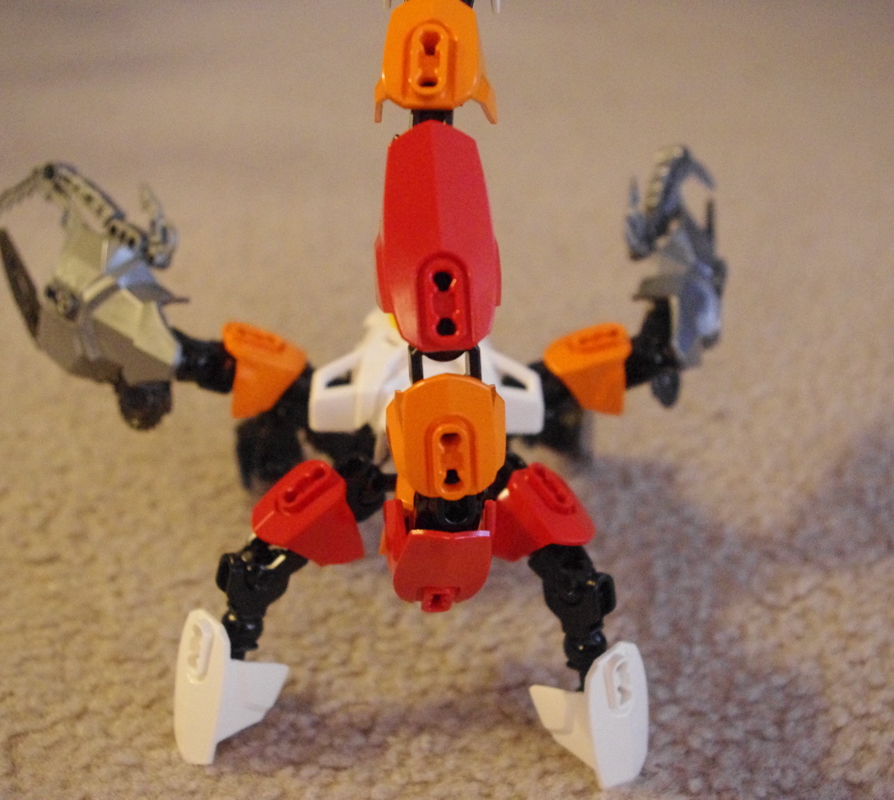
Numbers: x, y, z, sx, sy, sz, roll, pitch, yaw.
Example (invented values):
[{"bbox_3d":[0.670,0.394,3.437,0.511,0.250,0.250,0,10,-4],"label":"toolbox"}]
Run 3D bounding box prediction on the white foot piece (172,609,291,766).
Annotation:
[{"bbox_3d":[-0.054,0.070,0.282,0.022,0.039,0.018,13,12,37],"label":"white foot piece"}]

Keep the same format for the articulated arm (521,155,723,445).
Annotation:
[{"bbox_3d":[0.050,-0.029,0.312,0.052,0.058,0.084,6,35,9],"label":"articulated arm"}]

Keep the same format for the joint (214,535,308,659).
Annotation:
[{"bbox_3d":[-0.045,0.048,0.272,0.018,0.029,0.016,23,16,22],"label":"joint"}]

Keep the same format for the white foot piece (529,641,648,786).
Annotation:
[{"bbox_3d":[0.035,0.076,0.275,0.022,0.039,0.018,-12,11,-30],"label":"white foot piece"}]

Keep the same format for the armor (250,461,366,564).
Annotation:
[{"bbox_3d":[-0.032,0.026,0.267,0.025,0.018,0.022,-39,35,-9],"label":"armor"}]

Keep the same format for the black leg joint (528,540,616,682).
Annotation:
[{"bbox_3d":[0.030,0.050,0.268,0.017,0.031,0.016,-18,16,-23],"label":"black leg joint"}]

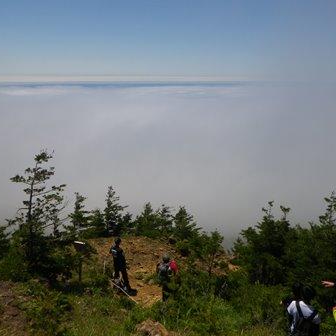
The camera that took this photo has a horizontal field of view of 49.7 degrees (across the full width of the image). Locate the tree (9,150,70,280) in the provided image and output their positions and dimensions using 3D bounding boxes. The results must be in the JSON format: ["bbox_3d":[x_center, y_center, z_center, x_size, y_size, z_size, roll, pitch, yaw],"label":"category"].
[{"bbox_3d":[-4.050,1.560,11.450,1.900,4.350,1.800,0,15,0],"label":"tree"}]

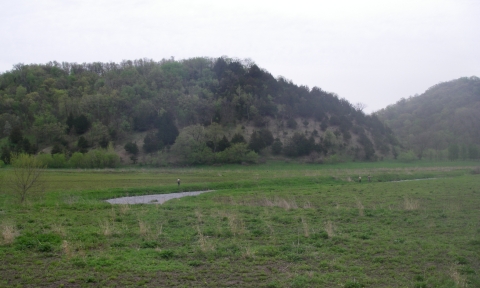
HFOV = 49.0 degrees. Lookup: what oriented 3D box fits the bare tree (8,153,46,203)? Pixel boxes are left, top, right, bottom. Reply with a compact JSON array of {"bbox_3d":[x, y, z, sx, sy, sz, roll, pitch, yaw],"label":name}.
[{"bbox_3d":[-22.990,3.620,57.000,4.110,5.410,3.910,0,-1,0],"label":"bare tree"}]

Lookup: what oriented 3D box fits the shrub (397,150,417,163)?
[{"bbox_3d":[88.480,6.640,280.000,10.630,6.380,9.030,0,-1,0],"label":"shrub"}]

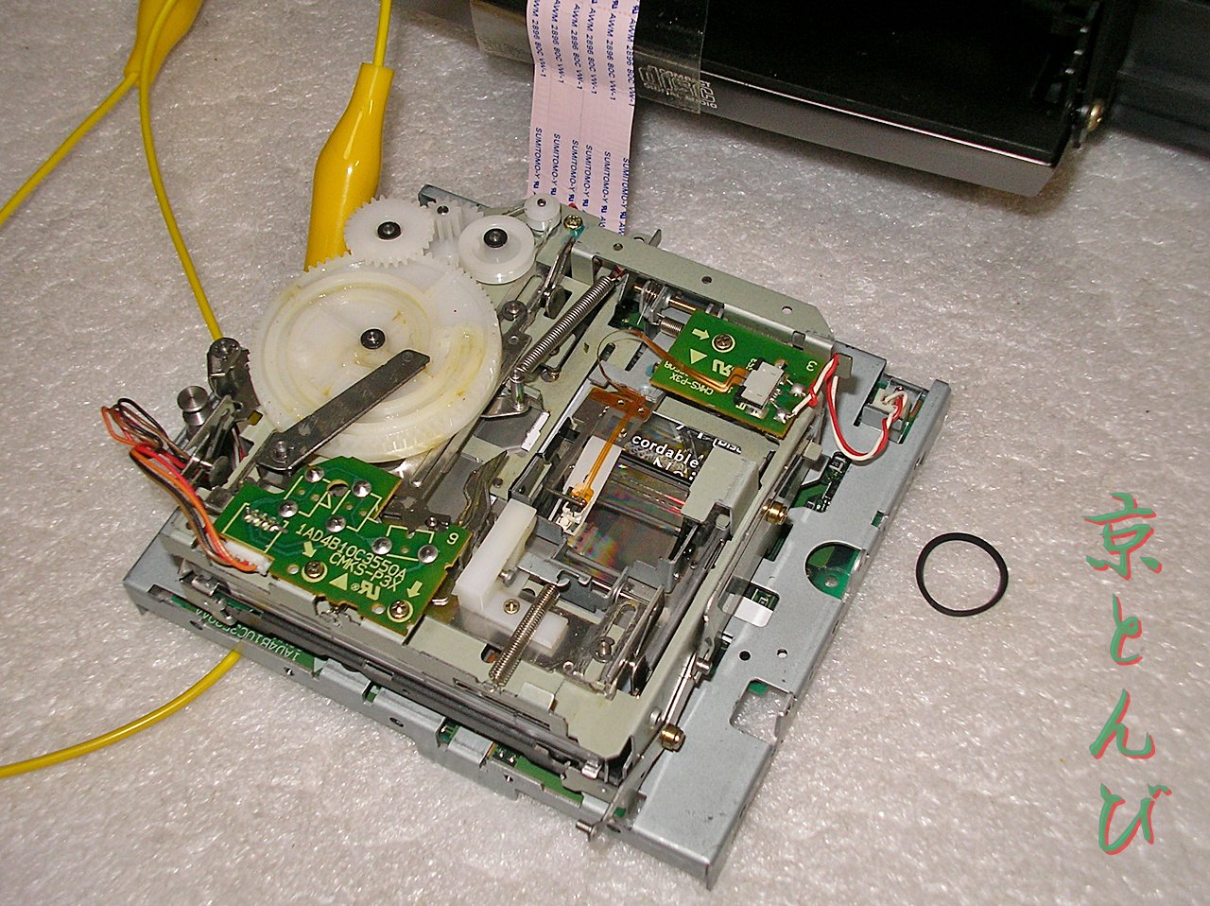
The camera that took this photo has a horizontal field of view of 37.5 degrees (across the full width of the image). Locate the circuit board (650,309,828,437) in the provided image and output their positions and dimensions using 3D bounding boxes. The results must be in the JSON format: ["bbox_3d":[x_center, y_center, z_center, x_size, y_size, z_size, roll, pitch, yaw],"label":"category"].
[{"bbox_3d":[0.025,-0.016,0.338,0.028,0.003,0.020,23,59,18],"label":"circuit board"}]

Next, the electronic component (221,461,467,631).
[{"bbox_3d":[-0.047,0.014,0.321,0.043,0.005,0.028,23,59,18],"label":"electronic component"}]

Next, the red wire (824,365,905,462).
[{"bbox_3d":[0.047,-0.008,0.338,0.014,0.009,0.017,23,59,18],"label":"red wire"}]

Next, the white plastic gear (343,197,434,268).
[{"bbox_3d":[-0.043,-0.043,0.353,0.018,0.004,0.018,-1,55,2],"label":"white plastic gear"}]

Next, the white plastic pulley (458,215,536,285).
[{"bbox_3d":[-0.021,-0.041,0.353,0.016,0.006,0.016,-1,55,2],"label":"white plastic pulley"}]

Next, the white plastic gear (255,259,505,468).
[{"bbox_3d":[-0.044,-0.020,0.341,0.049,0.007,0.049,-1,55,2],"label":"white plastic gear"}]

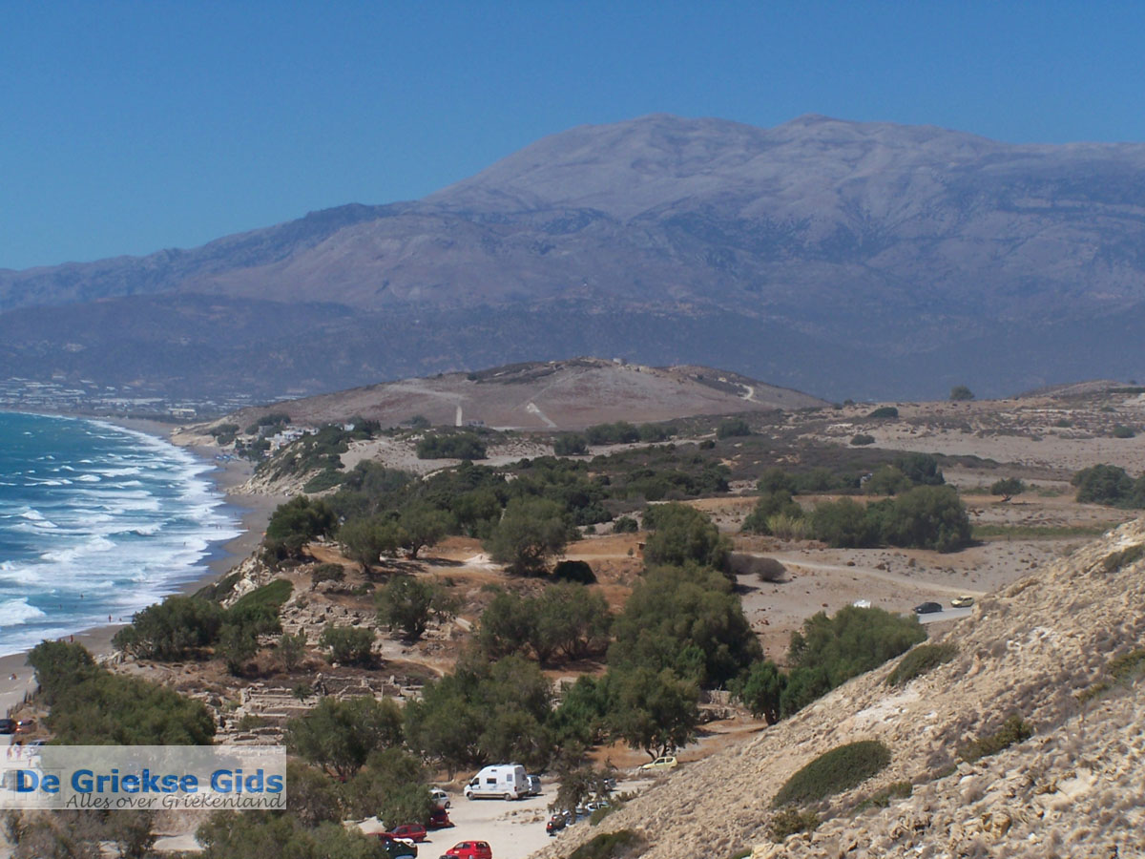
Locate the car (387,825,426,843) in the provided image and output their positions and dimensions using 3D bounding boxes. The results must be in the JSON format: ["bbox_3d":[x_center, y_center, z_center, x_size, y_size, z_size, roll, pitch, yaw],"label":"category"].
[{"bbox_3d":[-13.712,32.701,252.238,4.000,1.400,1.660,-1,1,8],"label":"car"}]

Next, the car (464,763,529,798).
[{"bbox_3d":[-6.720,30.762,271.008,5.550,2.850,2.020,-1,1,29],"label":"car"}]

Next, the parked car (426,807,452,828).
[{"bbox_3d":[-11.203,32.161,258.435,1.640,1.420,3.800,-2,1,-8],"label":"parked car"}]

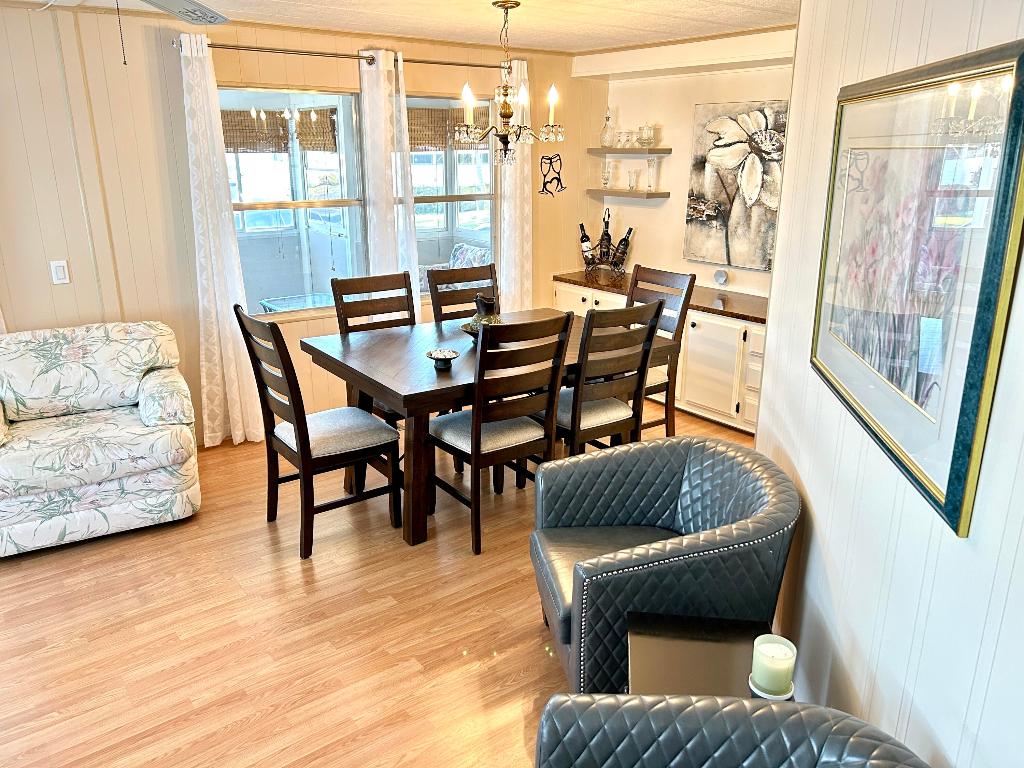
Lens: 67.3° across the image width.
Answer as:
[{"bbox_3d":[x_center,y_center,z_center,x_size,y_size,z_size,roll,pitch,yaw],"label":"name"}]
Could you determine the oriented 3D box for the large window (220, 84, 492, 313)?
[{"bbox_3d":[-0.854,-1.154,4.850,1.930,1.280,0.100,-12,21,-35],"label":"large window"}]

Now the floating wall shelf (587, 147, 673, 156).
[{"bbox_3d":[0.841,-1.679,5.549,0.240,0.040,0.617,-12,21,-35],"label":"floating wall shelf"}]

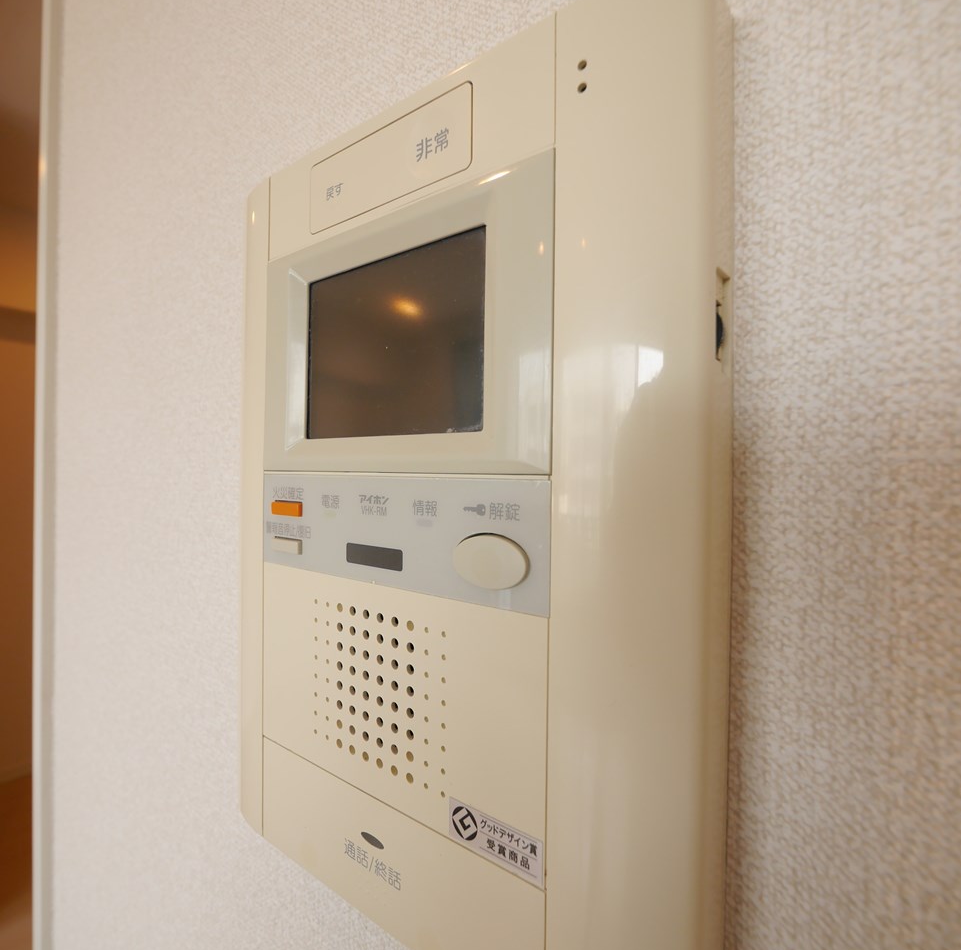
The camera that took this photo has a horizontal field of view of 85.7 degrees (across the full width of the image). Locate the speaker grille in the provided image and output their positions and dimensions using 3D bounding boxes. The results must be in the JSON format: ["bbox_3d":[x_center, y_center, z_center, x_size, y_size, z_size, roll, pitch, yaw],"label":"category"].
[{"bbox_3d":[-0.030,0.061,0.148,0.054,0.043,0.004,1,1,36],"label":"speaker grille"}]

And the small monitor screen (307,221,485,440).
[{"bbox_3d":[-0.027,-0.037,0.150,0.071,0.050,0.005,1,1,36],"label":"small monitor screen"}]

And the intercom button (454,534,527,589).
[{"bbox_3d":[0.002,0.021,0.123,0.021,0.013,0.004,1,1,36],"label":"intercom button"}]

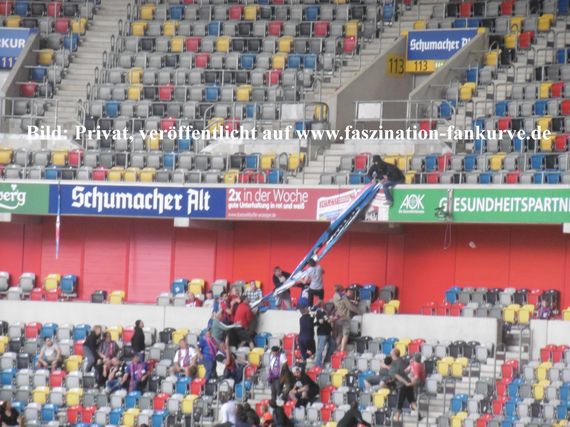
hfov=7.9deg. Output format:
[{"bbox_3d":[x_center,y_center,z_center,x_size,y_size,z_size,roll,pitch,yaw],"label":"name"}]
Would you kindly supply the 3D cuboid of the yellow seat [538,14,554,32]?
[{"bbox_3d":[7.156,-5.199,112.600,0.420,0.480,0.300,2,3,41],"label":"yellow seat"}]

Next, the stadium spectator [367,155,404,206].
[{"bbox_3d":[2.745,-0.901,112.384,0.980,1.390,0.620,2,-2,-8],"label":"stadium spectator"}]

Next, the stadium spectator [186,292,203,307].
[{"bbox_3d":[-2.419,2.580,110.000,0.520,0.950,0.650,2,-1,25],"label":"stadium spectator"}]

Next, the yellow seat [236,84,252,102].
[{"bbox_3d":[-1.149,-3.403,116.700,0.440,0.480,0.320,1,-2,29],"label":"yellow seat"}]

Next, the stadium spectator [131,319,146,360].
[{"bbox_3d":[-3.809,3.614,107.000,0.420,1.750,0.500,3,-2,-5],"label":"stadium spectator"}]

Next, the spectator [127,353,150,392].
[{"bbox_3d":[-3.774,4.225,106.000,0.620,1.250,0.750,2,-2,22],"label":"spectator"}]

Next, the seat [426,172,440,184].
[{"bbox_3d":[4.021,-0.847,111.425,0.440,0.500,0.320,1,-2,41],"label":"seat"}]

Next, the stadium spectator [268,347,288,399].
[{"bbox_3d":[-0.214,4.371,110.000,0.500,1.690,0.350,2,-2,20],"label":"stadium spectator"}]

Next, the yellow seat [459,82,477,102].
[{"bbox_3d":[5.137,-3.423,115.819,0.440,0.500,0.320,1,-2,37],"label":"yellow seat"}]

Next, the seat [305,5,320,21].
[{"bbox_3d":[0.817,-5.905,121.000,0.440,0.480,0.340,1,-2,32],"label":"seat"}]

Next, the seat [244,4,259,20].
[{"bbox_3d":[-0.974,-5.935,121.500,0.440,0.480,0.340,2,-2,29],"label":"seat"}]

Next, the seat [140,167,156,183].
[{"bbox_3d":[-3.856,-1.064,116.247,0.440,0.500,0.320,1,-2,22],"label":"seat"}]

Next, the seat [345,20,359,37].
[{"bbox_3d":[1.875,-5.215,116.000,0.440,0.470,0.320,1,-2,33],"label":"seat"}]

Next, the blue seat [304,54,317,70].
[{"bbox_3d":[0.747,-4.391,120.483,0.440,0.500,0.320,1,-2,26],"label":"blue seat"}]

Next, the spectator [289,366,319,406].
[{"bbox_3d":[0.486,4.314,102.600,0.700,1.150,0.800,2,-2,22],"label":"spectator"}]

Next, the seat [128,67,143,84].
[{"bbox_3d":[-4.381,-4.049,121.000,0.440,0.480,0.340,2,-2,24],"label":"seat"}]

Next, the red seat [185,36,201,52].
[{"bbox_3d":[-2.689,-4.903,119.600,0.440,0.480,0.320,1,-2,28],"label":"red seat"}]

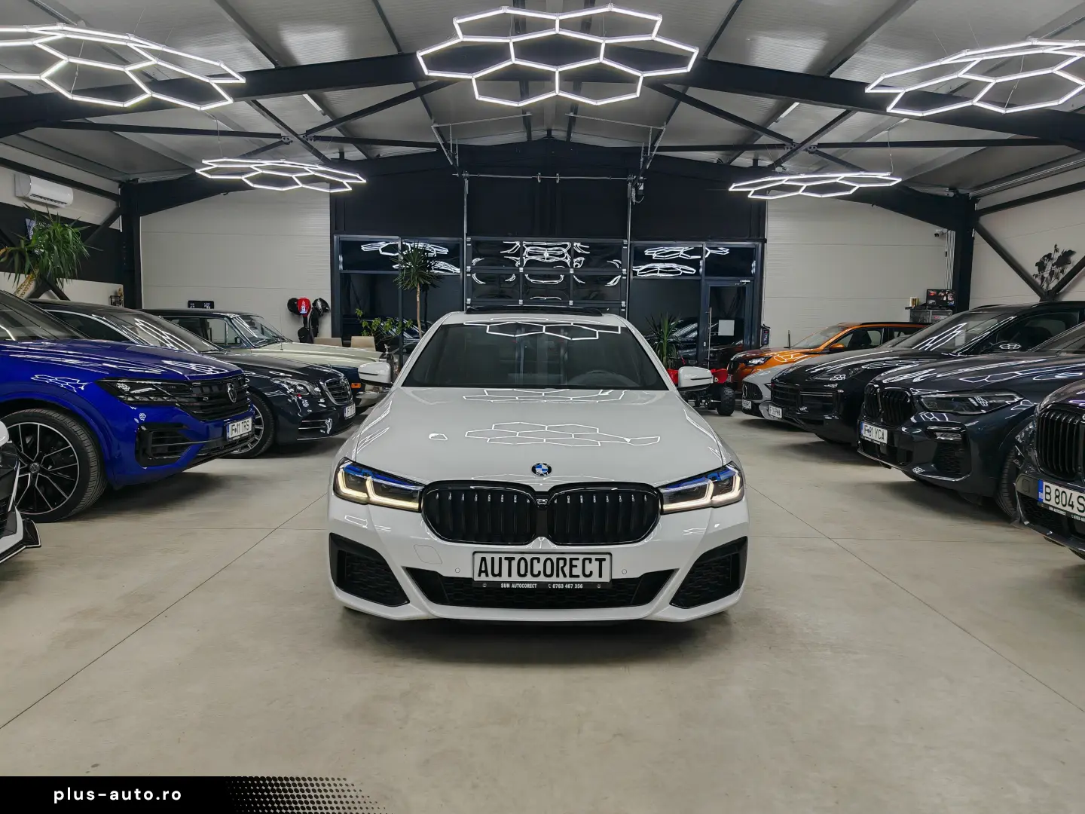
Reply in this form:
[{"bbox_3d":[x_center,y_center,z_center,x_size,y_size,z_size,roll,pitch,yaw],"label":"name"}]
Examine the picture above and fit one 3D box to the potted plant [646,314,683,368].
[{"bbox_3d":[2.165,-0.799,14.502,0.650,1.680,0.650,1,5,0],"label":"potted plant"}]

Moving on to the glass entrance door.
[{"bbox_3d":[3.387,-1.164,15.126,0.980,2.340,0.100,1,5,0],"label":"glass entrance door"}]

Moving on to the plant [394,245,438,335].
[{"bbox_3d":[-2.226,-1.413,14.520,0.800,2.750,0.800,1,5,0],"label":"plant"}]

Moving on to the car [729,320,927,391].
[{"bbox_3d":[5.219,-0.614,13.531,4.360,1.580,1.820,1,5,0],"label":"car"}]

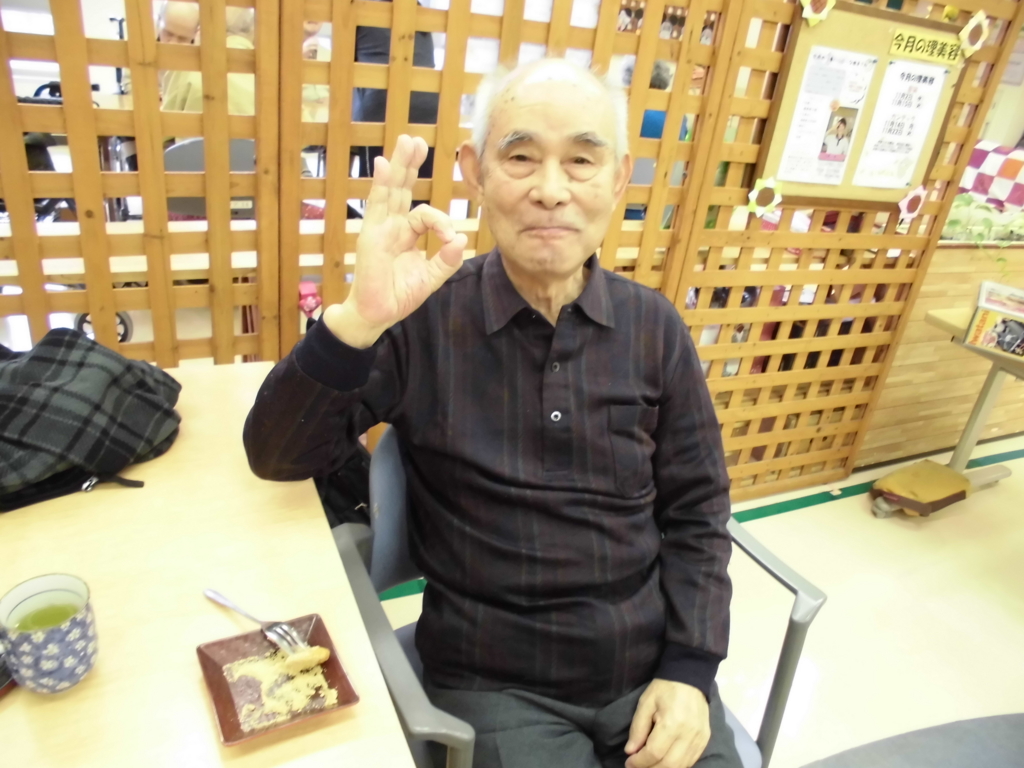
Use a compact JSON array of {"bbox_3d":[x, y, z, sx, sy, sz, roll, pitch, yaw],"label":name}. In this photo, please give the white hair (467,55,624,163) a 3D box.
[{"bbox_3d":[0.042,-0.293,0.913,0.172,0.165,0.185,3,25,-1],"label":"white hair"}]

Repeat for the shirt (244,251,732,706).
[{"bbox_3d":[-0.026,0.143,1.027,0.590,0.560,0.360,-1,24,-7],"label":"shirt"}]

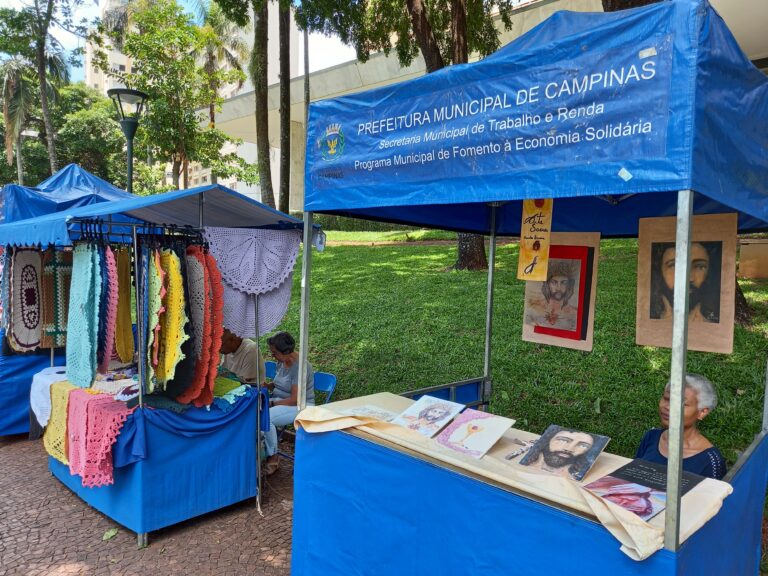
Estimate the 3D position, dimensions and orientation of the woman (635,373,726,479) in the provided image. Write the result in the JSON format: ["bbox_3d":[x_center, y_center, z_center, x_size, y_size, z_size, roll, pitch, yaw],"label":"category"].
[{"bbox_3d":[1.210,0.991,2.280,0.460,1.220,0.650,3,3,38],"label":"woman"}]

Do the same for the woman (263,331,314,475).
[{"bbox_3d":[-0.780,0.911,4.460,0.470,1.150,0.700,3,3,45],"label":"woman"}]

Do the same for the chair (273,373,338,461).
[{"bbox_3d":[-0.700,1.086,4.510,0.440,0.800,0.470,3,3,41],"label":"chair"}]

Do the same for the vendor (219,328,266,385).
[{"bbox_3d":[-1.250,0.880,4.800,0.500,1.170,0.740,3,3,45],"label":"vendor"}]

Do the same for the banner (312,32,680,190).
[{"bbox_3d":[0.233,-0.584,2.056,1.530,0.370,0.040,4,3,42],"label":"banner"}]

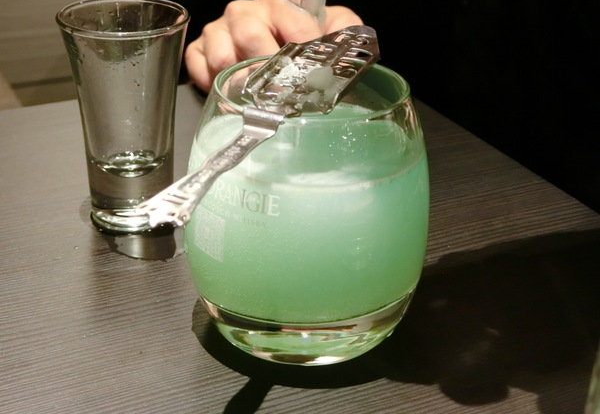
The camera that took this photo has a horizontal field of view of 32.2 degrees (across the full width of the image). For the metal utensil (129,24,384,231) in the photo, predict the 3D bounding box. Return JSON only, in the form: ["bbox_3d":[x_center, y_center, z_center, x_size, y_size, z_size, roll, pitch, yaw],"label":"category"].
[{"bbox_3d":[-0.006,-0.034,0.333,0.034,0.014,0.154,12,32,20],"label":"metal utensil"}]

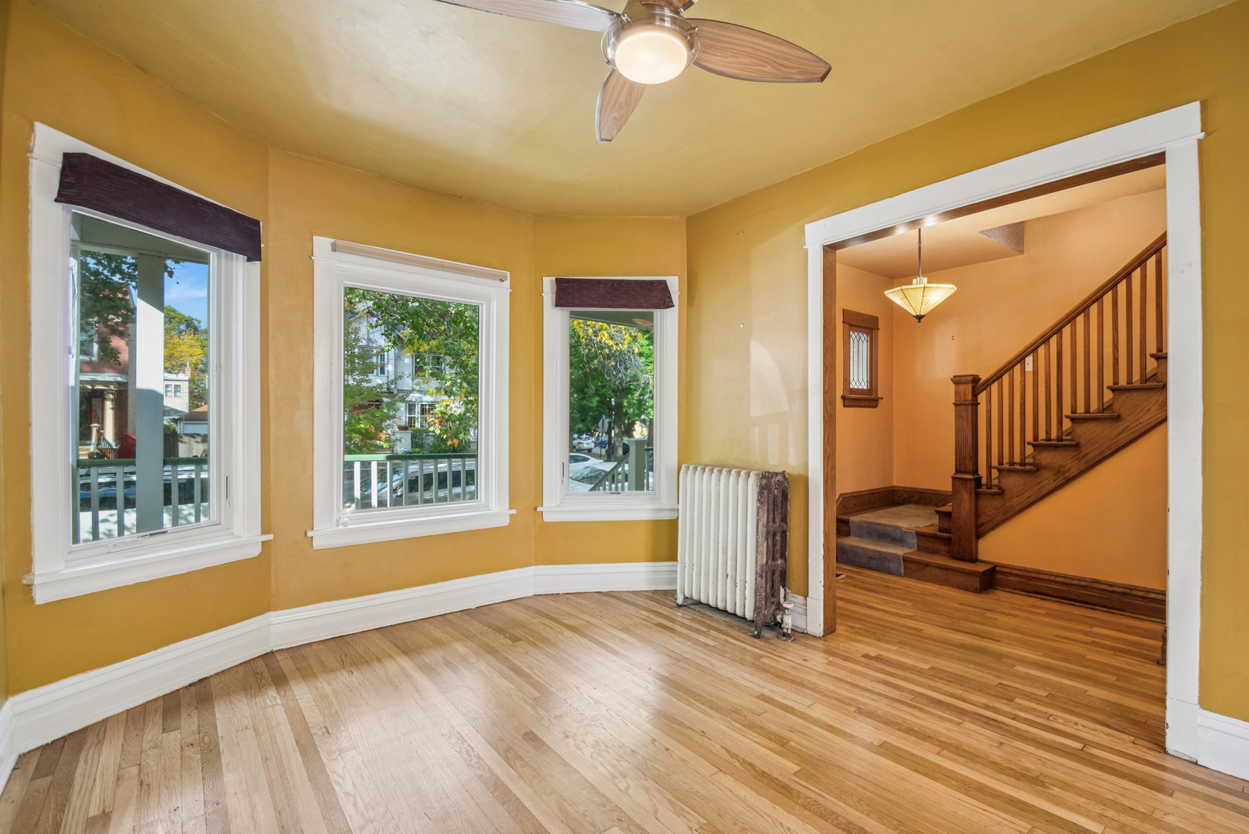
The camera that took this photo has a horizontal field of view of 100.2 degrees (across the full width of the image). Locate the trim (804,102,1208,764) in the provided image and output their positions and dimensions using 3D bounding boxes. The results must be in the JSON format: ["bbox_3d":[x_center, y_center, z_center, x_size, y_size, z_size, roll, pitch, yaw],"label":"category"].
[{"bbox_3d":[1.657,0.057,2.599,0.072,2.495,1.655,0,0,-41],"label":"trim"}]

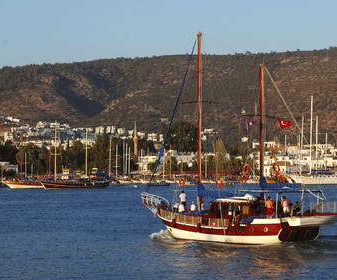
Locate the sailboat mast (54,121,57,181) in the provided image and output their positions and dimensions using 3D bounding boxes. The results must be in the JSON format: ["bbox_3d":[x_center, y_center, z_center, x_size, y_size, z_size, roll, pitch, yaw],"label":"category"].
[{"bbox_3d":[-35.875,3.429,345.000,0.420,19.100,0.420,0,-2,0],"label":"sailboat mast"}]

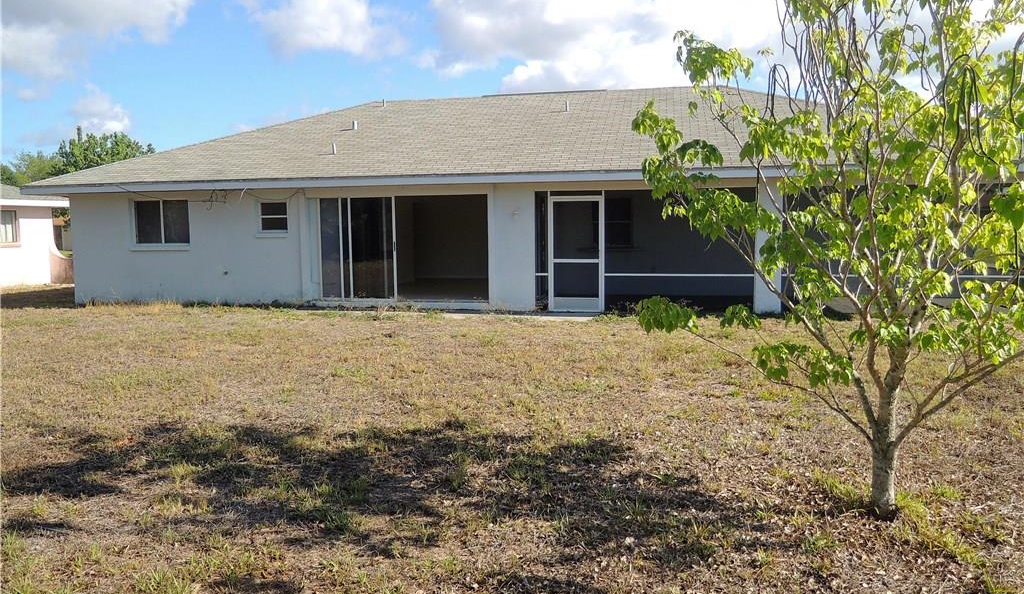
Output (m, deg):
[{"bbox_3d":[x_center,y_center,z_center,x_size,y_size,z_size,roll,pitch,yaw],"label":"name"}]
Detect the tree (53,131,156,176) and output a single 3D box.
[{"bbox_3d":[-20.660,-5.000,36.000,5.400,6.800,5.400,1,5,12],"label":"tree"}]

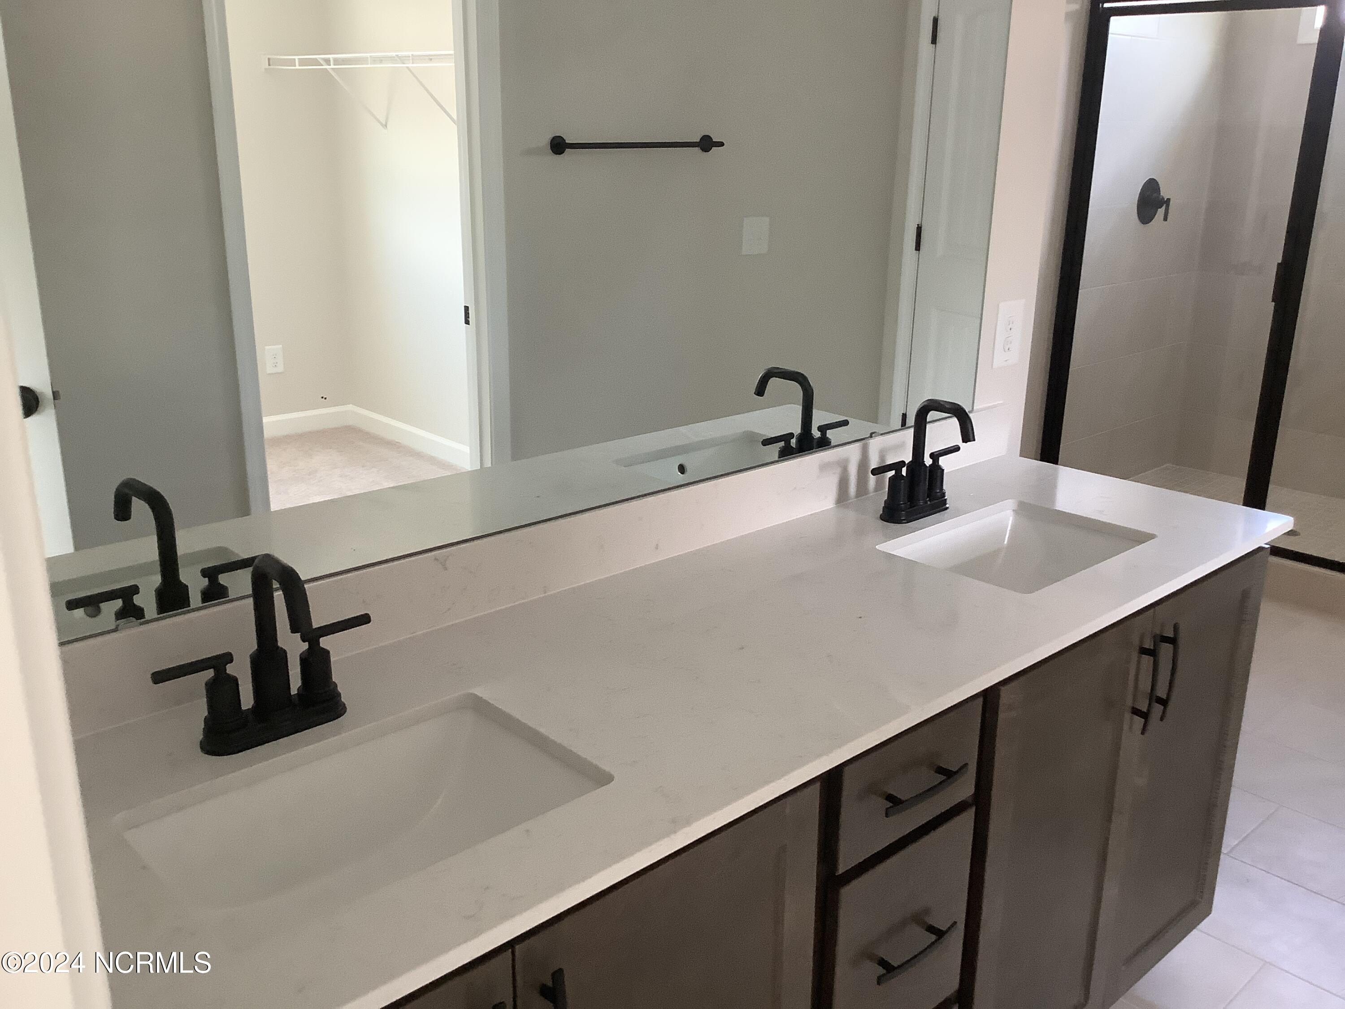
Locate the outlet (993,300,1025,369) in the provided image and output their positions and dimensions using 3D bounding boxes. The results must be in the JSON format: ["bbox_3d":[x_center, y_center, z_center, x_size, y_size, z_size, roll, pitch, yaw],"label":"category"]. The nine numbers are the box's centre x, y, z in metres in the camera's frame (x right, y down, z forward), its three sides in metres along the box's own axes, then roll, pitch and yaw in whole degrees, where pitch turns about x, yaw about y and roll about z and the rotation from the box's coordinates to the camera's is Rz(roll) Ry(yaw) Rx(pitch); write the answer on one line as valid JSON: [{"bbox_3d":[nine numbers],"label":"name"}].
[{"bbox_3d":[0.649,-0.329,2.323,0.086,0.122,0.009,-15,23,-41],"label":"outlet"}]

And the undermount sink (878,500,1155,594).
[{"bbox_3d":[0.536,0.134,1.893,0.400,0.160,0.277,-15,23,-41],"label":"undermount sink"}]

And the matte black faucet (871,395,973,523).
[{"bbox_3d":[0.437,-0.073,1.958,0.244,0.193,0.148,-15,23,-41],"label":"matte black faucet"}]

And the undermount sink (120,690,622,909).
[{"bbox_3d":[-0.284,0.350,1.153,0.410,0.160,0.272,-15,23,-41],"label":"undermount sink"}]

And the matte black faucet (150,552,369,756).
[{"bbox_3d":[-0.389,0.146,1.210,0.236,0.195,0.148,-15,23,-41],"label":"matte black faucet"}]

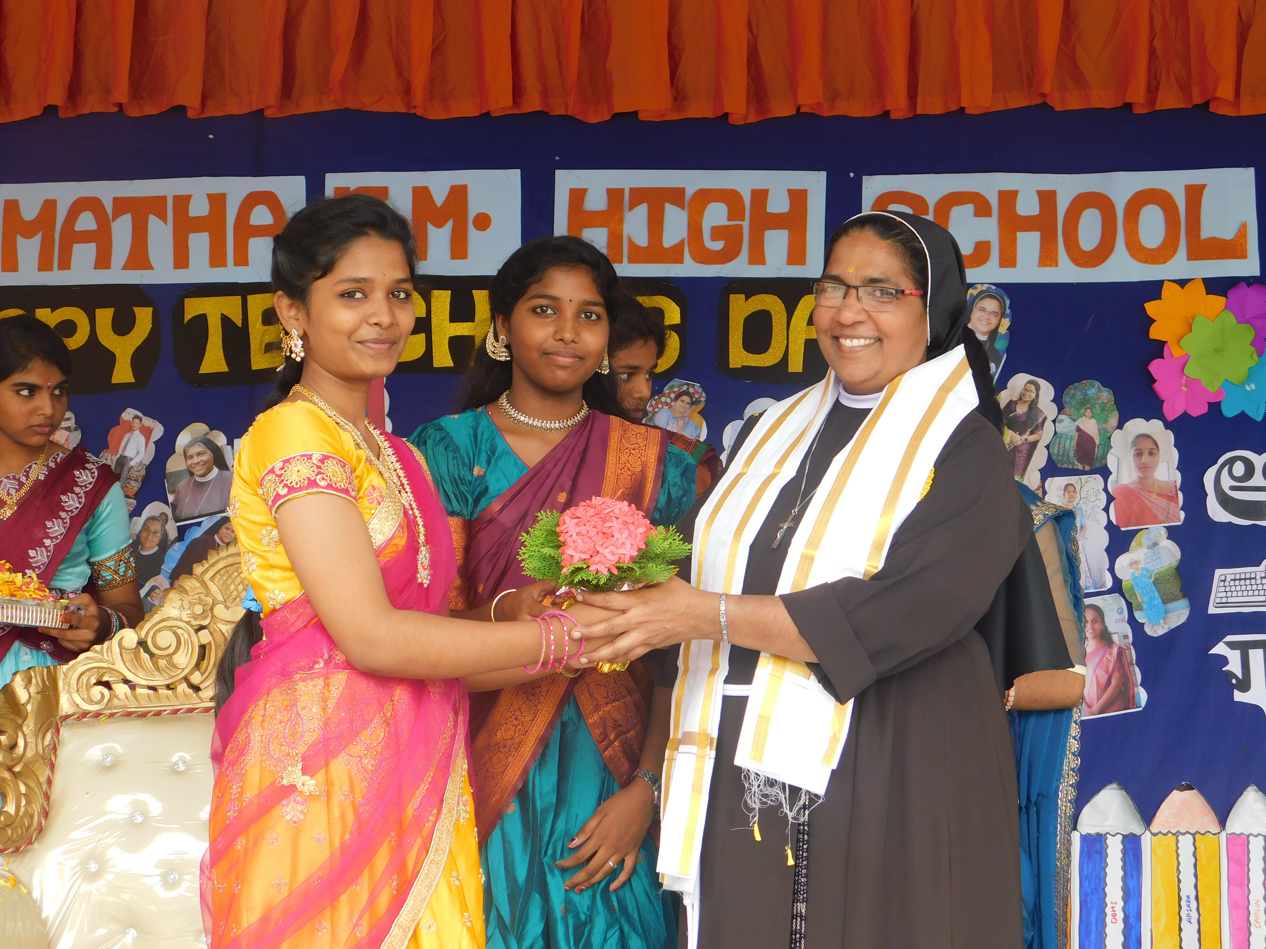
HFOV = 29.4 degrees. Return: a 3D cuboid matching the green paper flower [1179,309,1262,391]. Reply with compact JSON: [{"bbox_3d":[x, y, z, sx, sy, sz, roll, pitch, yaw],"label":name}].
[{"bbox_3d":[1.020,-0.218,4.205,0.140,0.142,0.030,0,-3,6],"label":"green paper flower"}]

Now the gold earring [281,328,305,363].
[{"bbox_3d":[-0.411,-0.157,2.920,0.026,0.044,0.018,-2,-3,30],"label":"gold earring"}]

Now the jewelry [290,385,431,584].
[{"bbox_3d":[-0.333,0.012,2.950,0.140,0.240,0.130,-2,-4,38],"label":"jewelry"}]

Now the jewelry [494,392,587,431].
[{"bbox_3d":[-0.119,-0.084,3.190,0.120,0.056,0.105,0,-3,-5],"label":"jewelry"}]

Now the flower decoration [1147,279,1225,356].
[{"bbox_3d":[0.969,-0.276,4.231,0.143,0.138,0.030,0,-3,6],"label":"flower decoration"}]

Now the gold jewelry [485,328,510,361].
[{"bbox_3d":[-0.176,-0.169,3.140,0.031,0.042,0.018,-1,-3,15],"label":"gold jewelry"}]

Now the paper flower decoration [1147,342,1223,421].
[{"bbox_3d":[0.969,-0.163,4.225,0.136,0.137,0.030,0,-3,6],"label":"paper flower decoration"}]

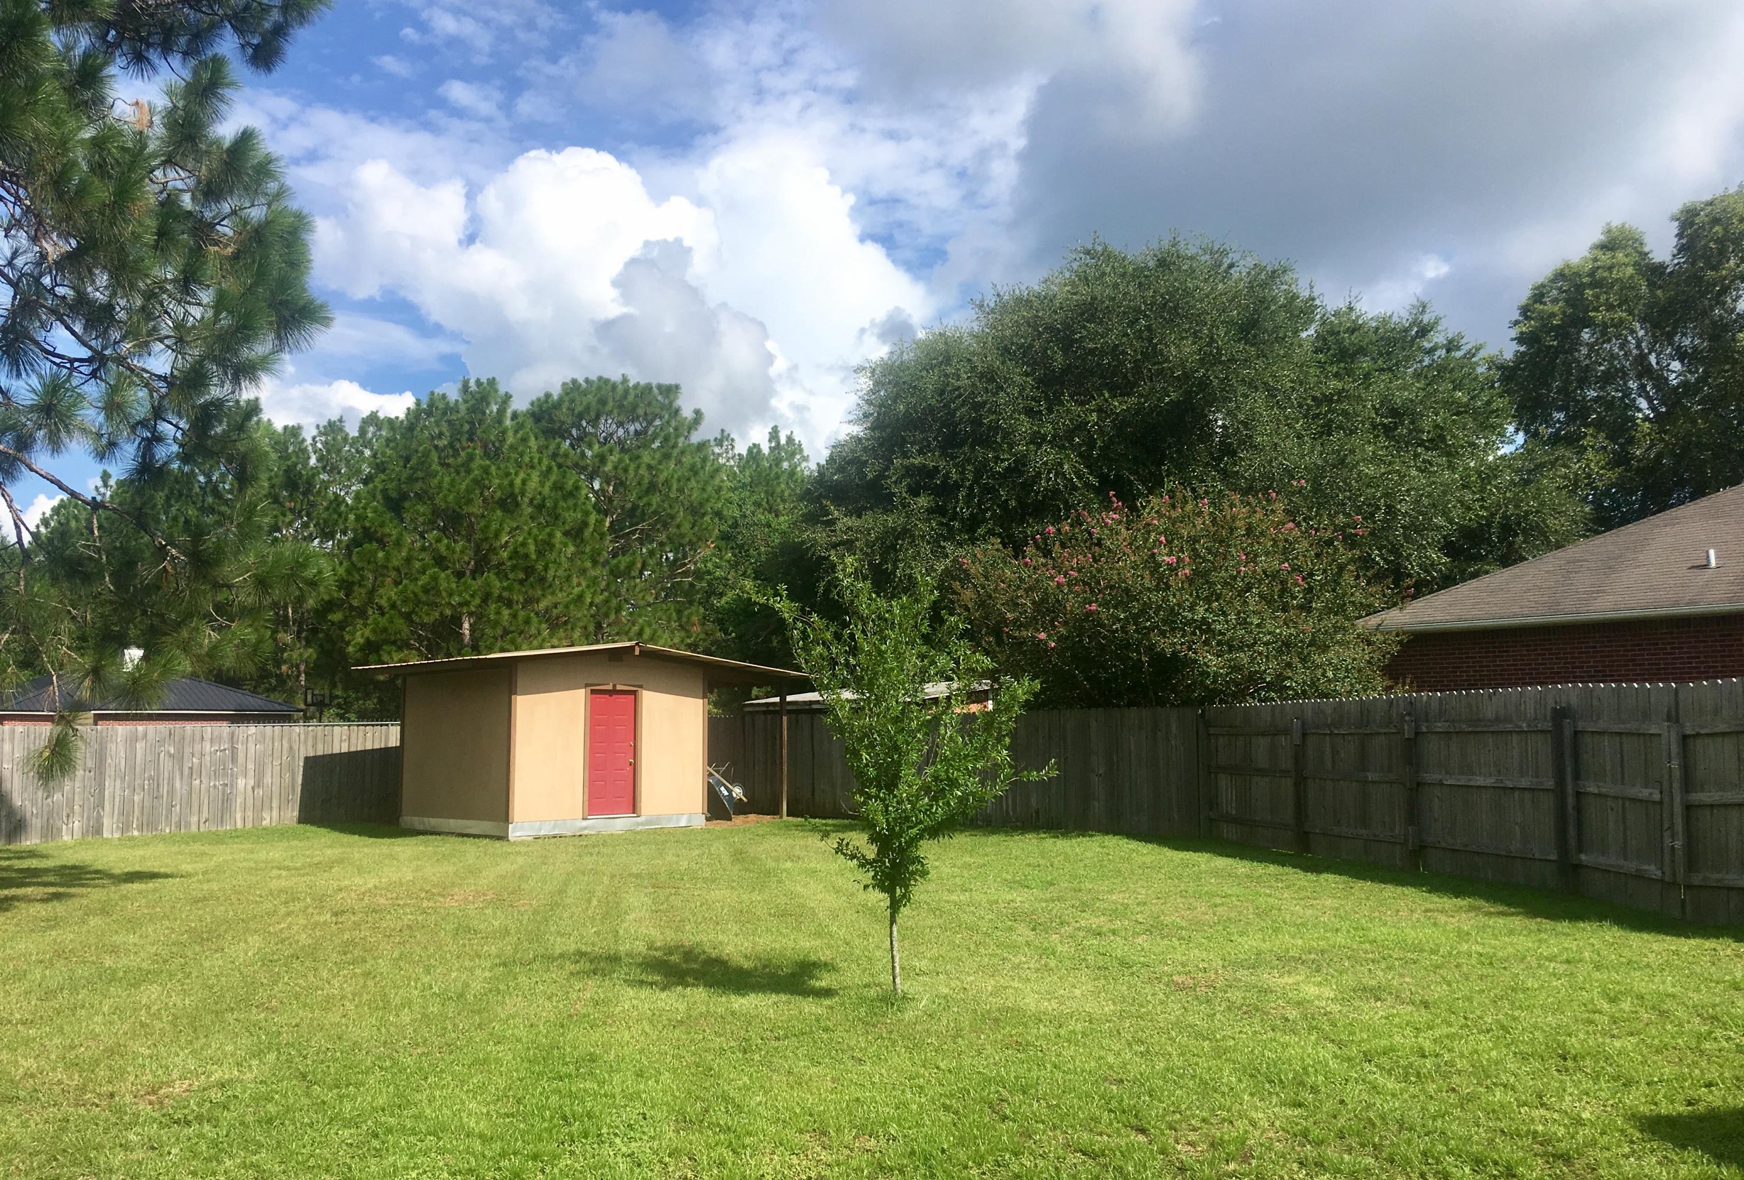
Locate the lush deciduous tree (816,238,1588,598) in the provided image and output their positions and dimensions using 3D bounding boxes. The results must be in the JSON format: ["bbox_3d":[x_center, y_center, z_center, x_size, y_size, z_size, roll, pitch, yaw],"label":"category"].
[{"bbox_3d":[7.963,-1.788,34.343,18.200,13.369,16.000,-2,-6,13],"label":"lush deciduous tree"}]

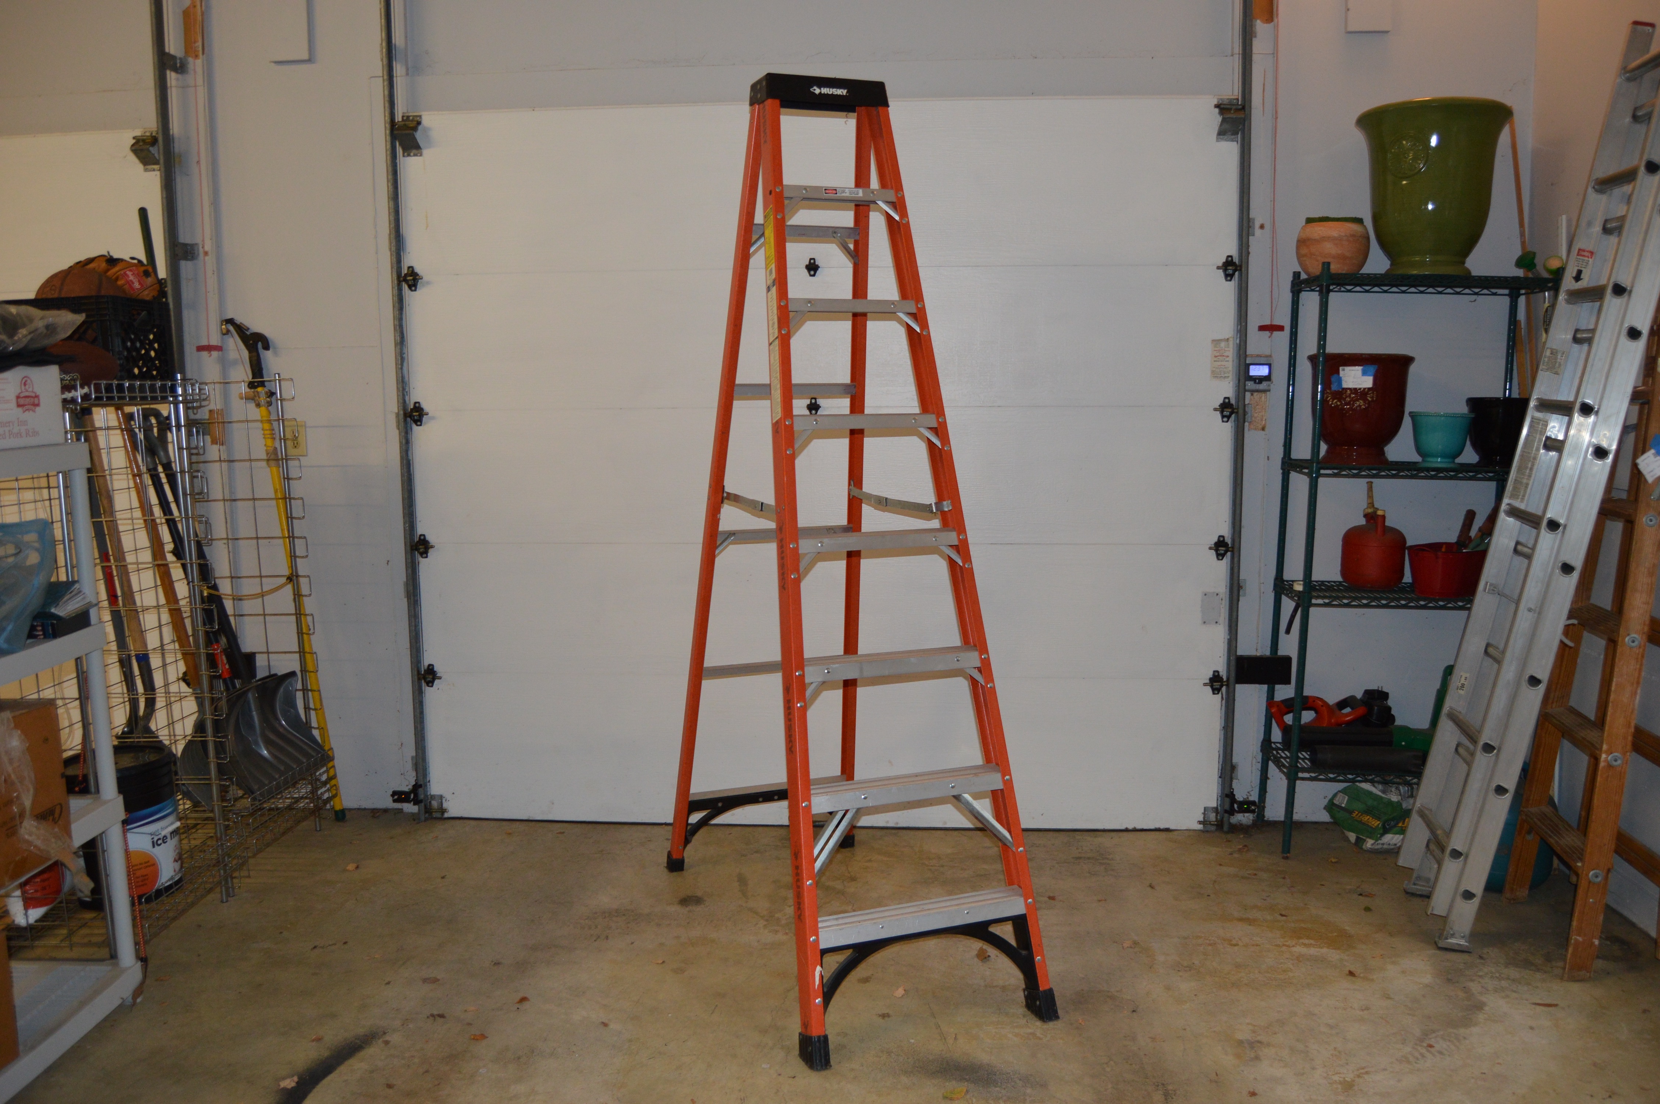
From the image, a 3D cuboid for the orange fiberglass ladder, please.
[{"bbox_3d":[0.001,-0.090,3.363,0.650,2.326,1.340,-3,7,-21],"label":"orange fiberglass ladder"}]

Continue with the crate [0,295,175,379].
[{"bbox_3d":[-2.151,-0.583,3.607,0.330,0.280,0.330,0,6,2],"label":"crate"}]

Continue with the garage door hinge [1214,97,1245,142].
[{"bbox_3d":[1.282,-1.382,3.961,0.078,0.145,0.075,0,6,3],"label":"garage door hinge"}]

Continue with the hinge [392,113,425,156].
[{"bbox_3d":[-1.401,-1.385,4.122,0.075,0.142,0.075,0,6,3],"label":"hinge"}]

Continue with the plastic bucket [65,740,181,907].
[{"bbox_3d":[-2.025,0.789,3.578,0.298,0.380,0.298,0,6,0],"label":"plastic bucket"}]

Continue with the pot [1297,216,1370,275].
[{"bbox_3d":[1.624,-0.973,4.013,0.232,0.190,0.232,2,6,3],"label":"pot"}]

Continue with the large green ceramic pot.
[{"bbox_3d":[1.899,-1.118,3.935,0.445,0.512,0.445,1,6,0],"label":"large green ceramic pot"}]

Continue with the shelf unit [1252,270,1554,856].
[{"bbox_3d":[1.884,0.038,4.106,0.765,1.900,0.370,2,6,3],"label":"shelf unit"}]

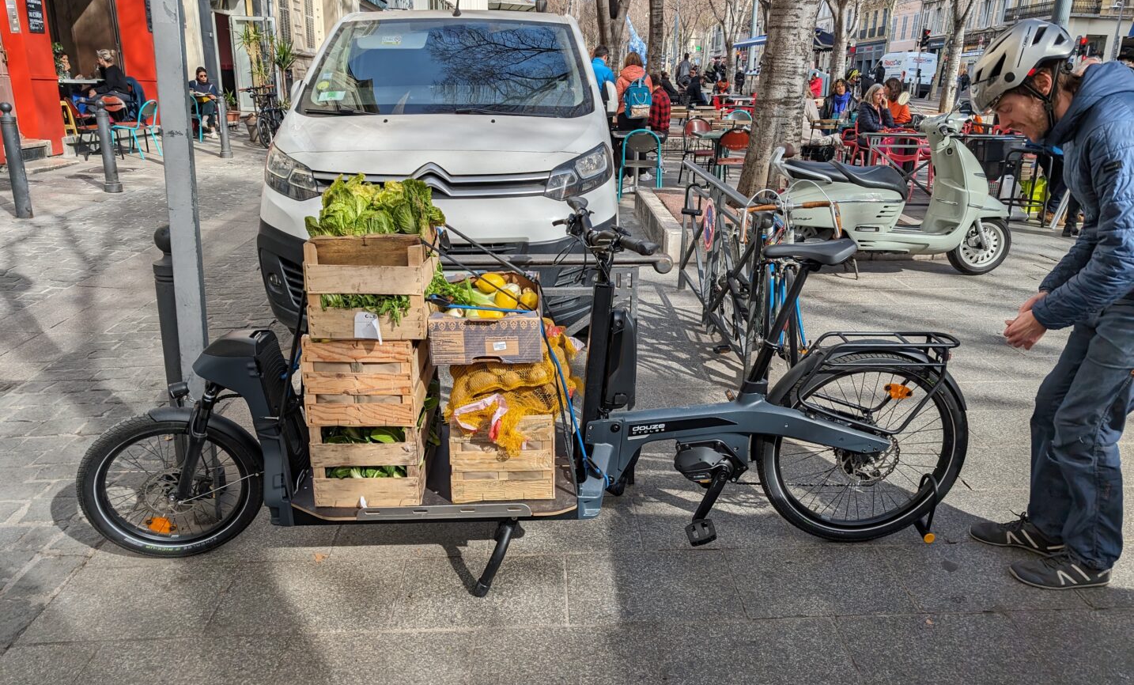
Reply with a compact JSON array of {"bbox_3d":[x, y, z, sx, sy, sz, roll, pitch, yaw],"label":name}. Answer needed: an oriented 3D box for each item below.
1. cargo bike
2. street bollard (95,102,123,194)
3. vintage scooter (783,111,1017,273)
[{"bbox_3d":[-0.092,0.145,2.374,2.767,1.080,0.660,0,17,-4],"label":"cargo bike"},{"bbox_3d":[-4.409,-1.872,7.550,0.155,0.850,0.155,1,18,0],"label":"street bollard"},{"bbox_3d":[2.366,-1.079,5.631,1.880,1.200,0.720,0,17,-4],"label":"vintage scooter"}]

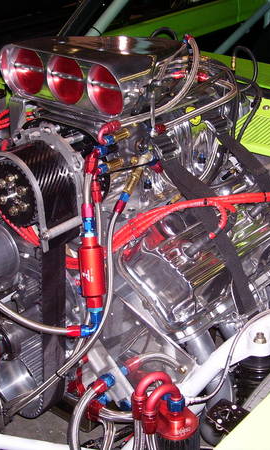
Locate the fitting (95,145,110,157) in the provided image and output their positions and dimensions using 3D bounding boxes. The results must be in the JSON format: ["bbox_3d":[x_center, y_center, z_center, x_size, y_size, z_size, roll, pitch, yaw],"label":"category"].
[{"bbox_3d":[-0.066,-0.150,1.470,0.022,0.022,0.020,21,34,35],"label":"fitting"}]

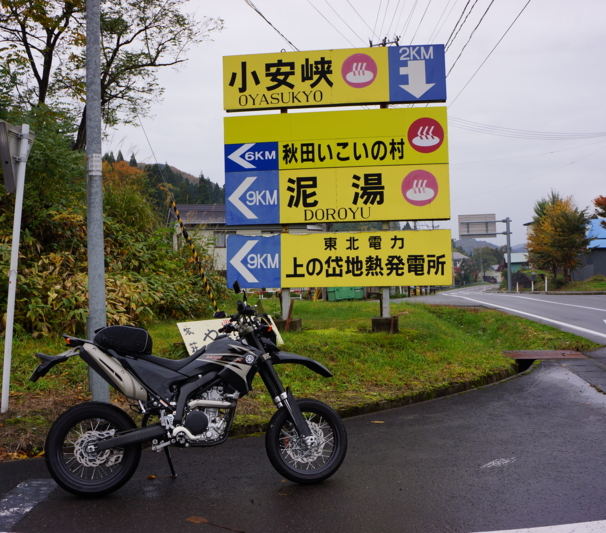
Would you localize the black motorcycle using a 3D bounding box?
[{"bbox_3d":[-0.711,0.821,4.185,2.130,1.330,0.850,-1,-7,-8],"label":"black motorcycle"}]

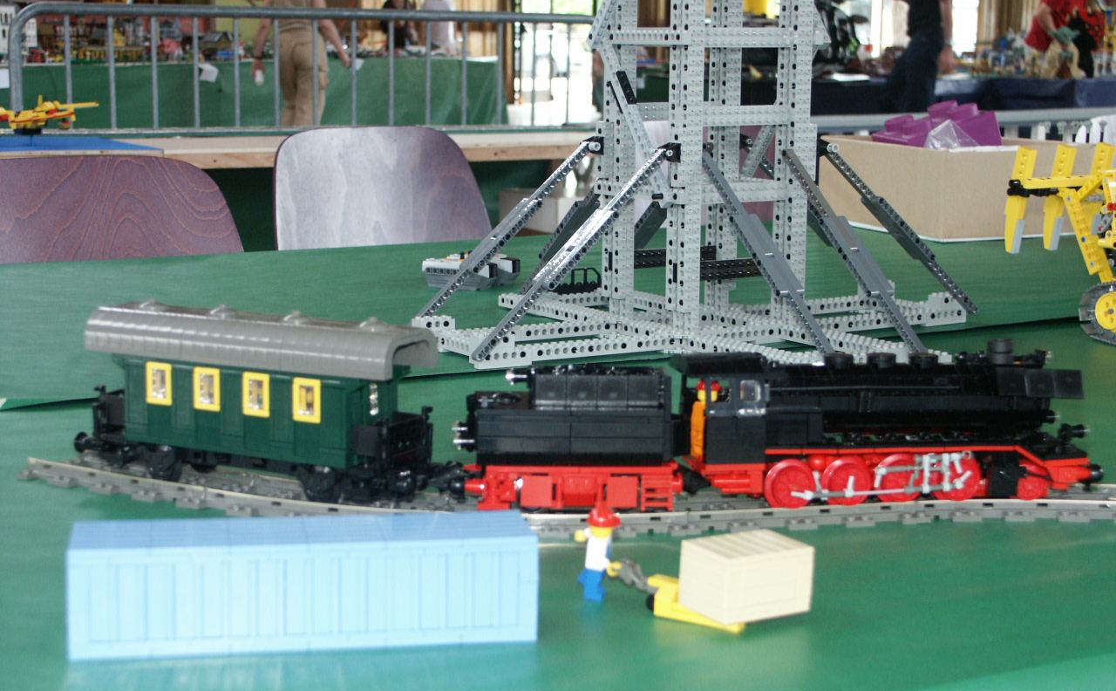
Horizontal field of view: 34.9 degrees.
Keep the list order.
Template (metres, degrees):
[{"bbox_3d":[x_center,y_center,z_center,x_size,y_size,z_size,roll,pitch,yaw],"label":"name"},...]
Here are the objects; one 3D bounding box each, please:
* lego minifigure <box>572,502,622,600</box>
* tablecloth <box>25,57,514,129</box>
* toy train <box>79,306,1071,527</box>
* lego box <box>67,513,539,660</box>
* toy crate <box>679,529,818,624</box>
[{"bbox_3d":[0.018,0.092,0.793,0.021,0.042,0.024,3,10,11],"label":"lego minifigure"},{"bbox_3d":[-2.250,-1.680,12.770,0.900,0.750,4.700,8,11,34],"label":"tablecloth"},{"bbox_3d":[0.014,0.033,0.976,0.590,0.094,0.145,1,9,0],"label":"toy train"},{"bbox_3d":[-0.107,0.100,0.752,0.192,0.046,0.044,-1,10,-11],"label":"lego box"},{"bbox_3d":[0.083,0.101,0.778,0.048,0.029,0.033,-5,11,-33],"label":"toy crate"}]

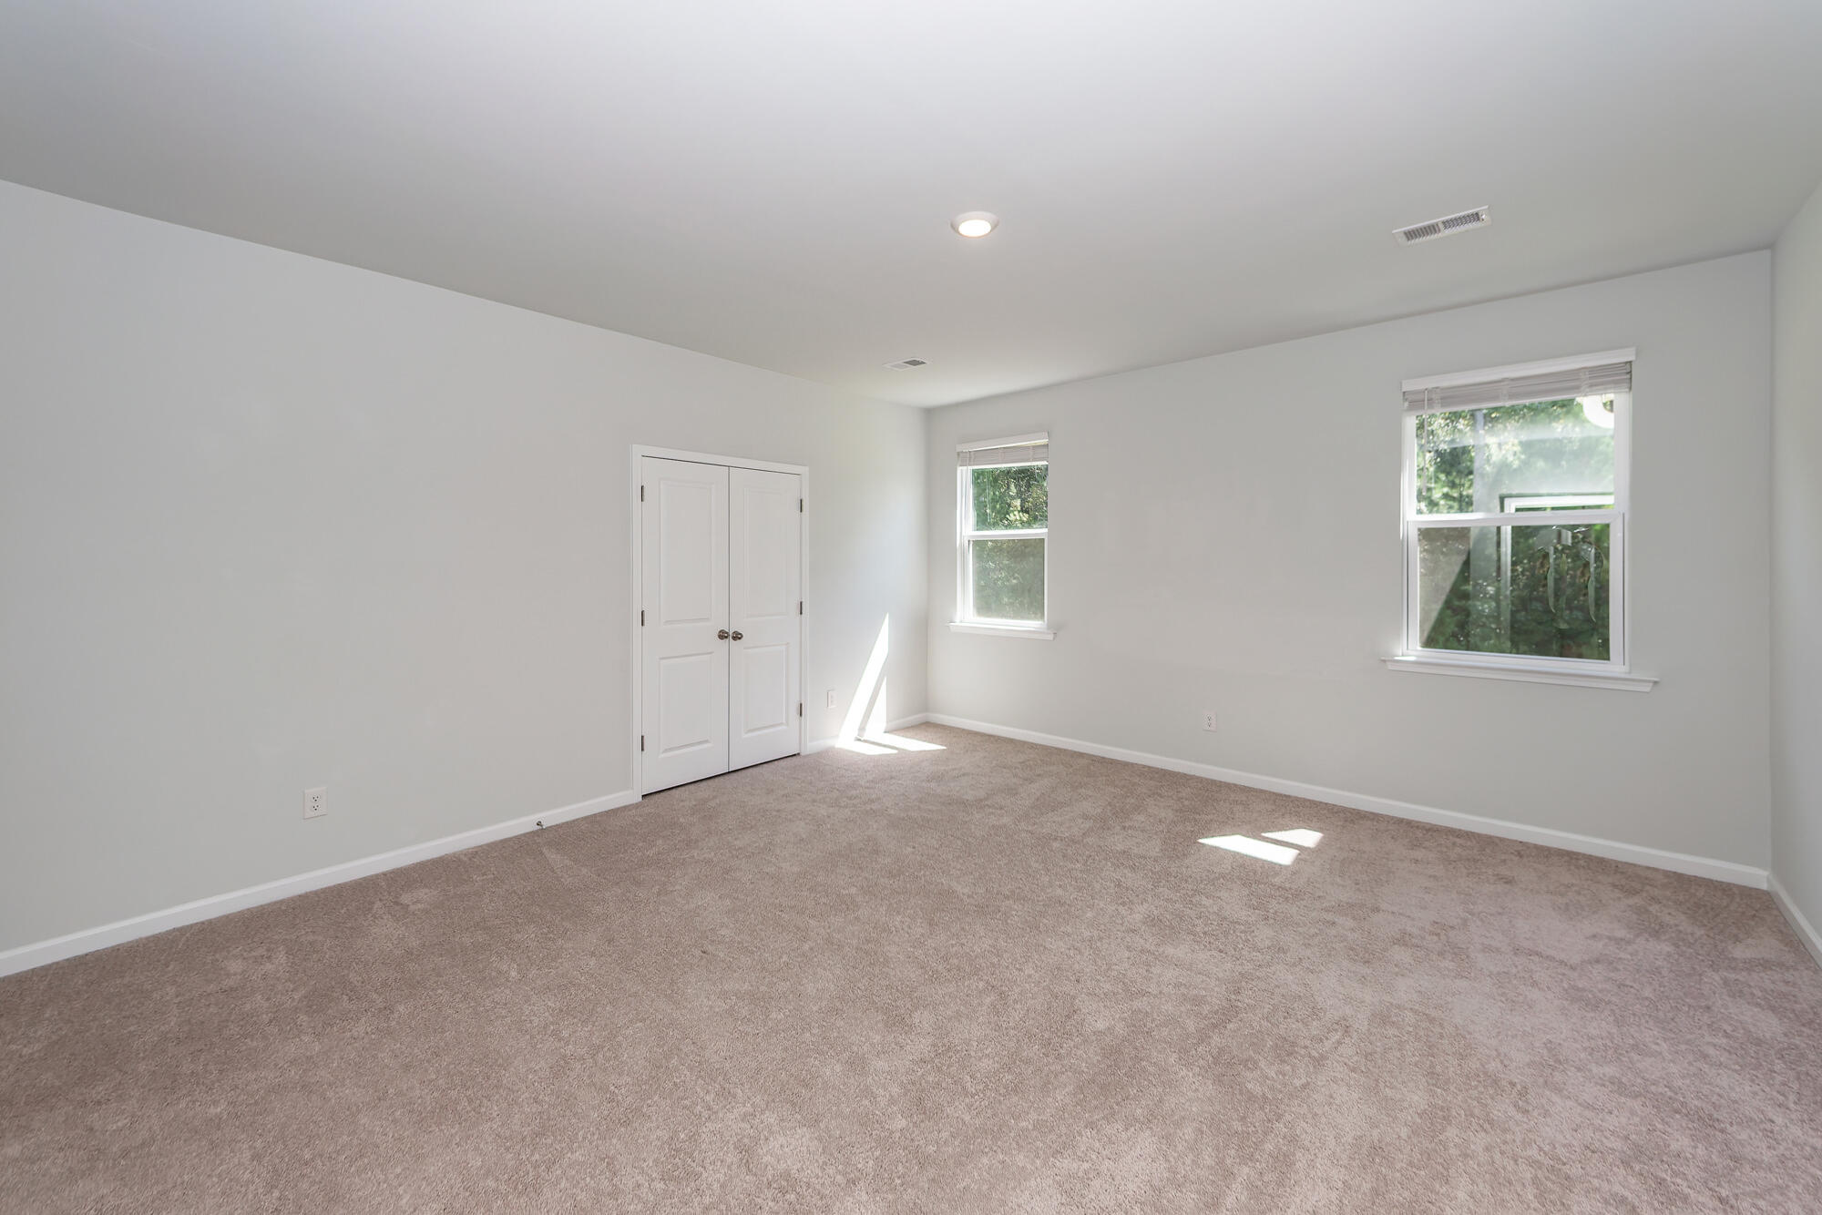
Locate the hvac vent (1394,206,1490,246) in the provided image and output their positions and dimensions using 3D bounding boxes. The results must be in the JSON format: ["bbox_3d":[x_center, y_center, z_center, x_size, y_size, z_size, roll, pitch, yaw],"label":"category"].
[{"bbox_3d":[2.127,-1.522,2.430,0.290,0.022,0.155,4,5,42],"label":"hvac vent"}]

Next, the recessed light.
[{"bbox_3d":[0.255,-1.516,2.410,0.190,0.030,0.190,0,4,0],"label":"recessed light"}]

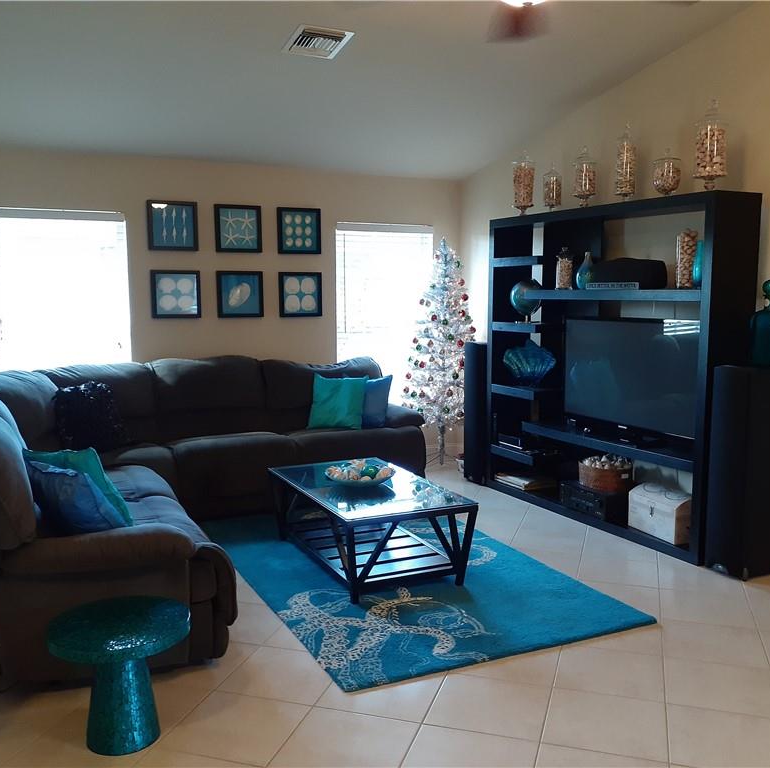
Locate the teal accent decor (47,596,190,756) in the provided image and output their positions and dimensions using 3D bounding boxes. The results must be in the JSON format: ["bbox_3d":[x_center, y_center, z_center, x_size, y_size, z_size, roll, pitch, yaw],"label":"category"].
[{"bbox_3d":[-0.889,1.003,2.708,0.452,0.405,0.452,-4,7,-27],"label":"teal accent decor"}]

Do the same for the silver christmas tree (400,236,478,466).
[{"bbox_3d":[0.483,-0.262,6.767,0.740,1.948,0.740,0,6,0],"label":"silver christmas tree"}]

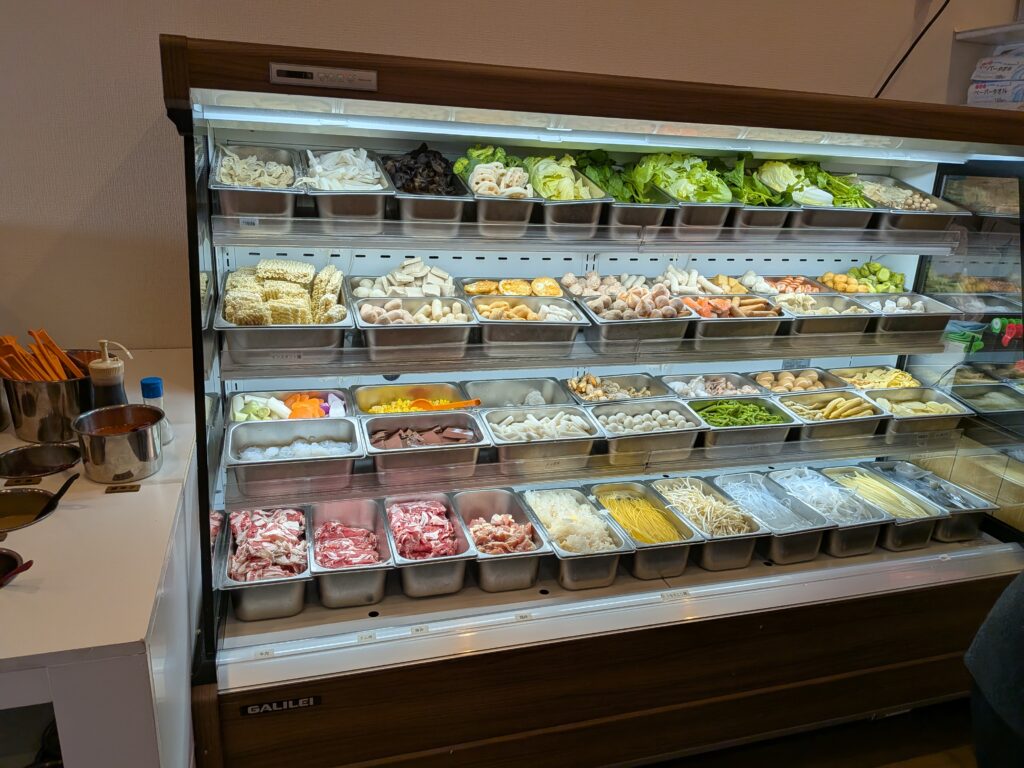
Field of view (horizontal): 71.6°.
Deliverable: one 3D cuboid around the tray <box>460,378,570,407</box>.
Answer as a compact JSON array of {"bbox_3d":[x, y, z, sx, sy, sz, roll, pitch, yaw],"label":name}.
[{"bbox_3d":[0.015,0.066,1.746,0.265,0.100,0.162,-3,26,-17],"label":"tray"}]

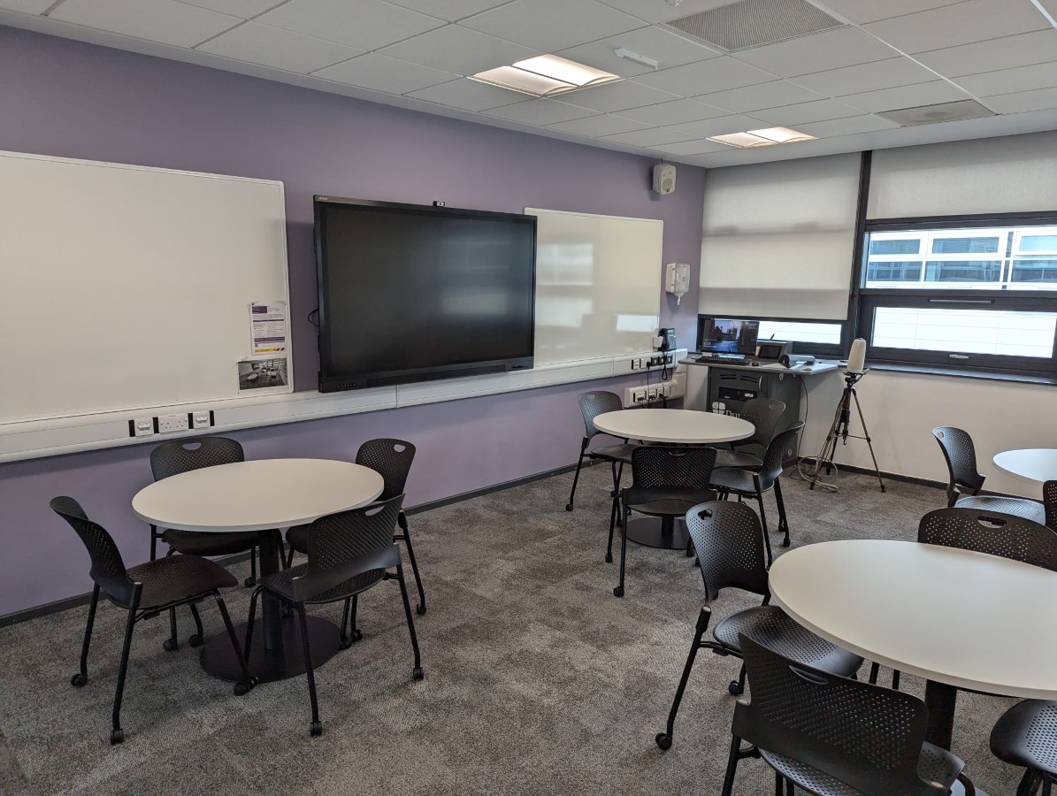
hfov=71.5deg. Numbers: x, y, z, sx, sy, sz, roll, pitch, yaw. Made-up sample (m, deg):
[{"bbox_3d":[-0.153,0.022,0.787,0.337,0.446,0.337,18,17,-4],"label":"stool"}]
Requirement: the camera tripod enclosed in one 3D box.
[{"bbox_3d":[2.388,0.241,5.666,0.500,0.910,0.550,-4,10,-23],"label":"camera tripod"}]

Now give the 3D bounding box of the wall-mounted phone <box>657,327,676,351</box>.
[{"bbox_3d":[1.323,-0.554,6.937,0.085,0.205,0.185,9,13,44],"label":"wall-mounted phone"}]

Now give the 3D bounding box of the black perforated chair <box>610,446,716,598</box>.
[{"bbox_3d":[0.716,0.585,3.833,0.540,0.820,0.570,0,9,0],"label":"black perforated chair"}]

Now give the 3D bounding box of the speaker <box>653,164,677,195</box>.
[{"bbox_3d":[1.200,-1.927,6.467,0.150,0.230,0.160,-6,26,-13],"label":"speaker"}]

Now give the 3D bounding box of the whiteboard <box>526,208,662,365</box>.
[{"bbox_3d":[0.606,-0.925,6.187,0.022,1.195,1.790,9,13,44],"label":"whiteboard"}]

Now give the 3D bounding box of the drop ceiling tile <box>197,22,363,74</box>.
[{"bbox_3d":[-1.178,-1.669,3.504,0.571,0.025,0.592,10,13,44],"label":"drop ceiling tile"}]

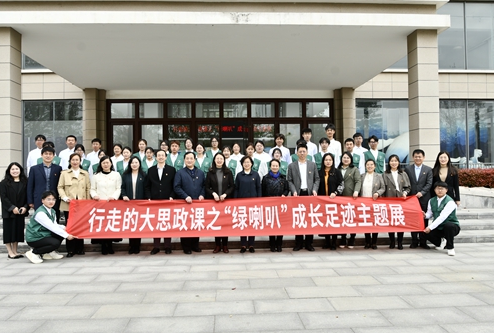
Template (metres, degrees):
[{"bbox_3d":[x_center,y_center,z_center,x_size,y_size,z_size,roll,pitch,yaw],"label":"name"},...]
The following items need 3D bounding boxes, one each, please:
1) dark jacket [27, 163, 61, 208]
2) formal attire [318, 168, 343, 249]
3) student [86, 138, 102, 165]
[{"bbox_3d":[-3.383,0.325,6.273,0.530,0.800,0.290,-1,-1,-12],"label":"dark jacket"},{"bbox_3d":[1.465,0.727,6.578,0.440,1.410,0.310,-1,-1,2],"label":"formal attire"},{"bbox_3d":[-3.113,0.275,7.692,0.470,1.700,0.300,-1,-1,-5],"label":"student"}]

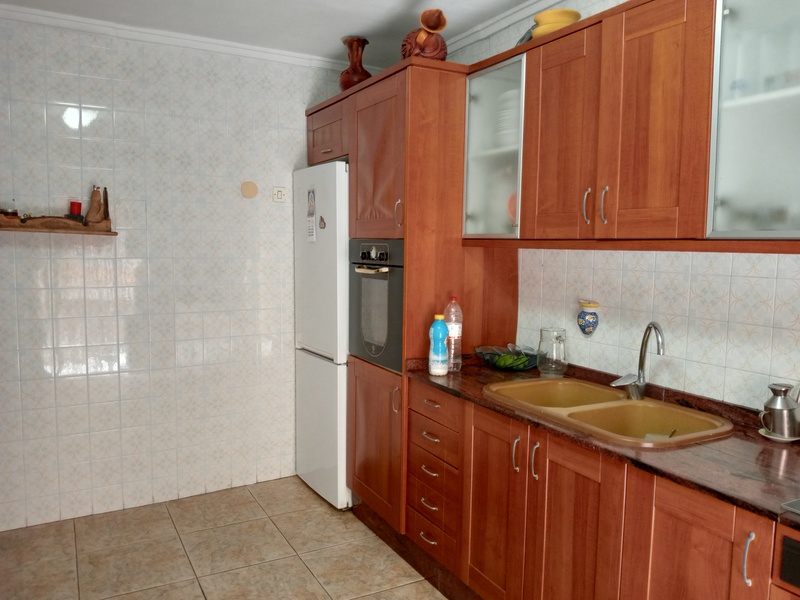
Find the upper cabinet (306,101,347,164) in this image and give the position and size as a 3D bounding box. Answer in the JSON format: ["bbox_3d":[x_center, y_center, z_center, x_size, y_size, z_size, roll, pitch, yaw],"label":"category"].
[{"bbox_3d":[-0.135,-0.905,3.652,0.590,0.290,0.590,-2,6,-29],"label":"upper cabinet"}]

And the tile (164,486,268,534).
[{"bbox_3d":[-1.005,1.147,3.531,0.456,0.010,0.456,-2,6,-29],"label":"tile"}]

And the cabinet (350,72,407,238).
[{"bbox_3d":[0.131,-0.639,3.092,0.560,0.697,0.597,-2,6,-28],"label":"cabinet"}]

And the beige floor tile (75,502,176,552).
[{"bbox_3d":[-1.405,1.161,3.309,0.456,0.010,0.456,-2,6,-29],"label":"beige floor tile"}]

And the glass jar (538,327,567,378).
[{"bbox_3d":[0.632,0.219,2.665,0.127,0.194,0.127,1,5,0],"label":"glass jar"}]

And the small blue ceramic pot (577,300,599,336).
[{"bbox_3d":[0.747,0.073,2.571,0.065,0.136,0.098,-2,6,-28],"label":"small blue ceramic pot"}]

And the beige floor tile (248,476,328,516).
[{"bbox_3d":[-0.604,1.132,3.752,0.456,0.010,0.456,-2,6,-29],"label":"beige floor tile"}]

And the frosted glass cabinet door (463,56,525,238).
[{"bbox_3d":[0.382,-0.598,2.643,0.020,0.691,0.393,-3,6,-28],"label":"frosted glass cabinet door"}]

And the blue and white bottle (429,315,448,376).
[{"bbox_3d":[0.167,0.184,2.694,0.081,0.248,0.081,1,5,0],"label":"blue and white bottle"}]

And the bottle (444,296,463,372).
[{"bbox_3d":[0.233,0.143,2.771,0.080,0.317,0.080,1,5,0],"label":"bottle"}]

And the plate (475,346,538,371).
[{"bbox_3d":[0.489,0.271,2.875,0.300,0.080,0.265,2,5,11],"label":"plate"}]

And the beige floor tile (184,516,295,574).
[{"bbox_3d":[-0.794,1.199,3.157,0.463,0.010,0.463,-2,6,-28],"label":"beige floor tile"}]

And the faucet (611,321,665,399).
[{"bbox_3d":[0.834,0.221,2.263,0.135,0.295,0.220,1,5,6],"label":"faucet"}]

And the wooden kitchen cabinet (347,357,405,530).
[{"bbox_3d":[0.119,0.648,3.215,0.560,0.710,0.597,-2,6,-28],"label":"wooden kitchen cabinet"}]

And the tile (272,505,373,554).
[{"bbox_3d":[-0.386,1.181,3.375,0.463,0.010,0.463,-2,6,-28],"label":"tile"}]

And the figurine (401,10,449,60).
[{"bbox_3d":[0.116,-1.158,2.858,0.205,0.250,0.180,1,5,2],"label":"figurine"}]

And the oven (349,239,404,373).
[{"bbox_3d":[0.109,0.001,3.204,0.540,0.595,0.580,-2,6,-29],"label":"oven"}]

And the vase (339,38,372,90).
[{"bbox_3d":[-0.228,-1.194,3.357,0.170,0.315,0.170,1,5,0],"label":"vase"}]

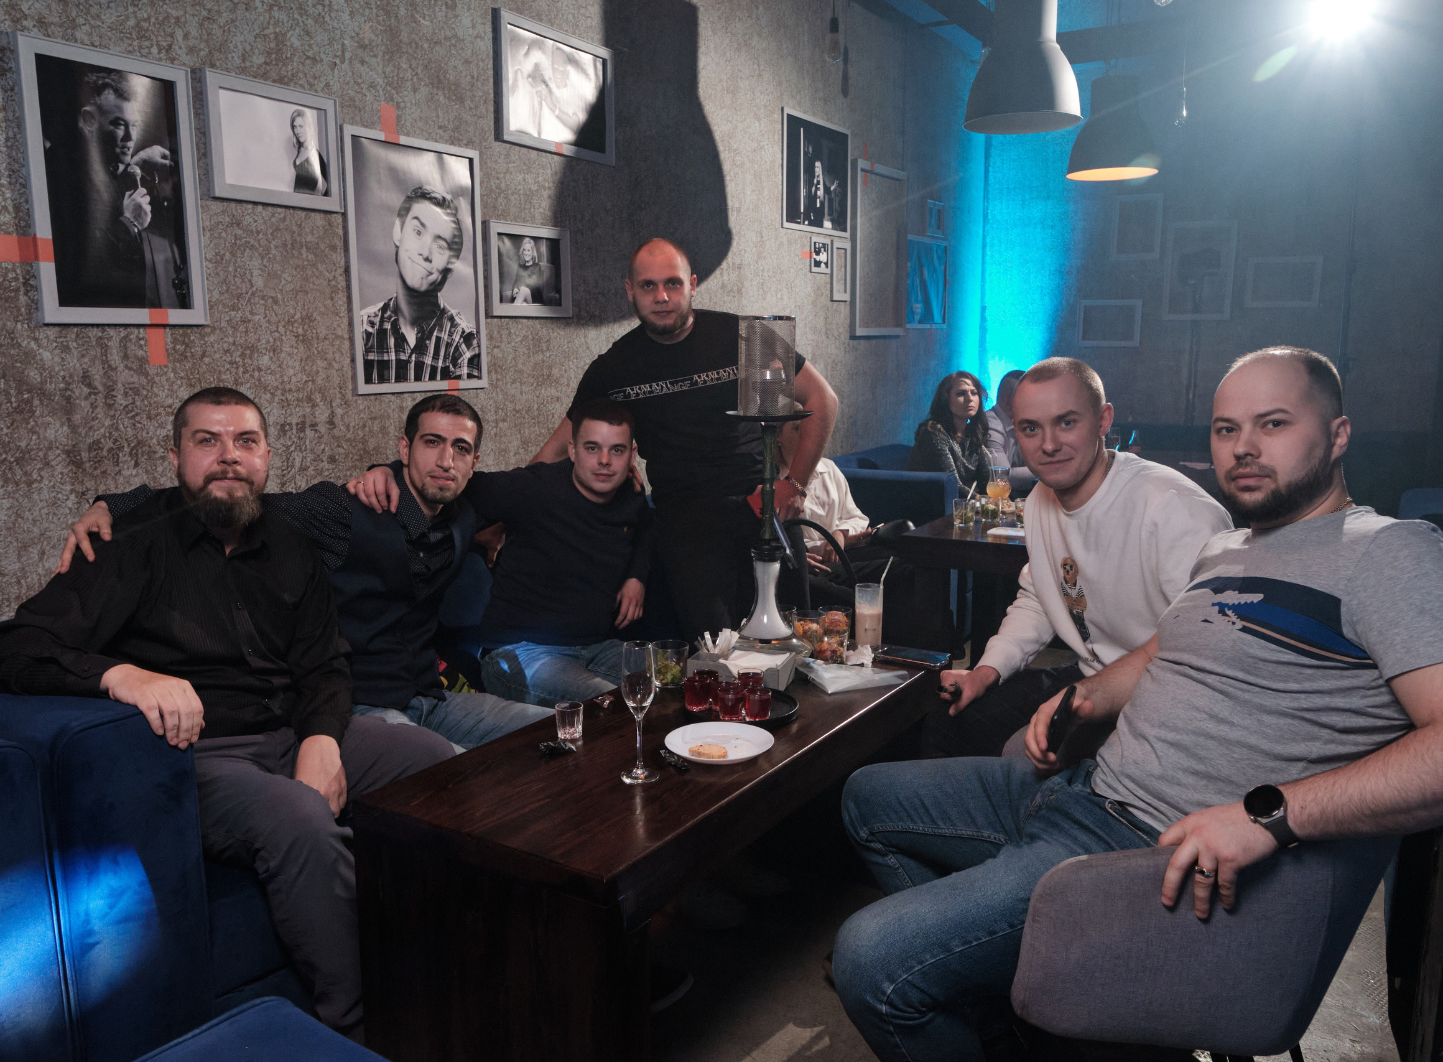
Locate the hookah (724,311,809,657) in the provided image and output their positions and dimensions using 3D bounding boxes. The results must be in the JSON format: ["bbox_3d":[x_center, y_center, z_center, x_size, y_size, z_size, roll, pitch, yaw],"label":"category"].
[{"bbox_3d":[0.106,-0.093,2.431,0.205,0.780,0.205,0,10,0],"label":"hookah"}]

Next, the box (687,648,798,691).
[{"bbox_3d":[0.042,0.282,2.205,0.196,0.052,0.120,4,10,17],"label":"box"}]

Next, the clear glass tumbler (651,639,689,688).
[{"bbox_3d":[-0.108,0.286,2.281,0.079,0.086,0.079,0,10,0],"label":"clear glass tumbler"}]

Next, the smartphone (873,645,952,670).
[{"bbox_3d":[0.439,0.292,2.446,0.155,0.011,0.080,6,11,29],"label":"smartphone"}]

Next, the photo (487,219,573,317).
[{"bbox_3d":[-0.587,-0.795,3.260,0.028,0.270,0.348,7,12,32],"label":"photo"}]

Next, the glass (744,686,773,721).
[{"bbox_3d":[0.072,0.335,2.054,0.051,0.059,0.051,0,10,0],"label":"glass"}]

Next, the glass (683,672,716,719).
[{"bbox_3d":[-0.046,0.324,2.101,0.051,0.059,0.051,7,12,33],"label":"glass"}]

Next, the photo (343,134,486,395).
[{"bbox_3d":[-0.864,-0.752,3.035,0.030,0.697,0.479,7,12,33],"label":"photo"}]

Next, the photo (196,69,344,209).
[{"bbox_3d":[-1.053,-0.907,2.508,0.028,0.271,0.344,7,12,32],"label":"photo"}]

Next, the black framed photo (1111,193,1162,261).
[{"bbox_3d":[2.380,-1.728,6.055,0.253,0.356,0.028,7,12,32],"label":"black framed photo"}]

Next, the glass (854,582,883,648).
[{"bbox_3d":[0.359,0.205,2.580,0.067,0.142,0.067,0,10,0],"label":"glass"}]

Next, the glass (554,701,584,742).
[{"bbox_3d":[-0.282,0.354,1.977,0.051,0.059,0.051,0,10,0],"label":"glass"}]

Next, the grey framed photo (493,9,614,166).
[{"bbox_3d":[-0.504,-1.354,3.287,0.028,0.361,0.515,7,12,32],"label":"grey framed photo"}]

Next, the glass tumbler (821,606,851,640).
[{"bbox_3d":[0.262,0.223,2.455,0.077,0.078,0.077,0,10,0],"label":"glass tumbler"}]

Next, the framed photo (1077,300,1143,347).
[{"bbox_3d":[2.281,-1.212,6.209,0.342,0.267,0.028,7,12,32],"label":"framed photo"}]

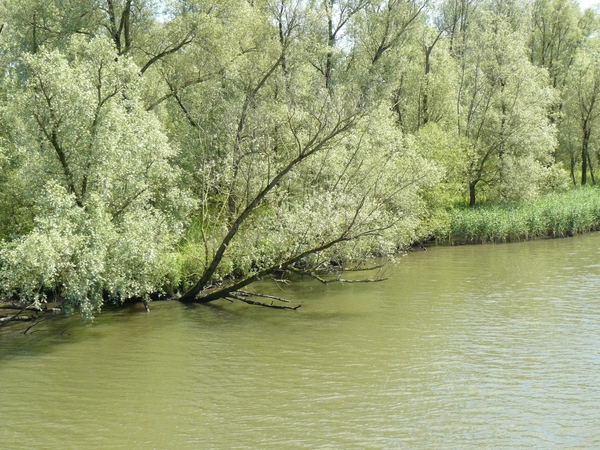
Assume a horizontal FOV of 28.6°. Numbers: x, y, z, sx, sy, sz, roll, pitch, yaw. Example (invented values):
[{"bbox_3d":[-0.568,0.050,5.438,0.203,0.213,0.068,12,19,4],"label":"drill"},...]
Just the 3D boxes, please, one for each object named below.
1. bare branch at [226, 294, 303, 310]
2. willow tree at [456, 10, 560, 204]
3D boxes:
[{"bbox_3d":[-1.210,2.580,39.200,2.600,0.400,0.800,2,5,21],"label":"bare branch"},{"bbox_3d":[11.300,-6.300,64.000,5.700,11.400,5.500,1,5,10],"label":"willow tree"}]

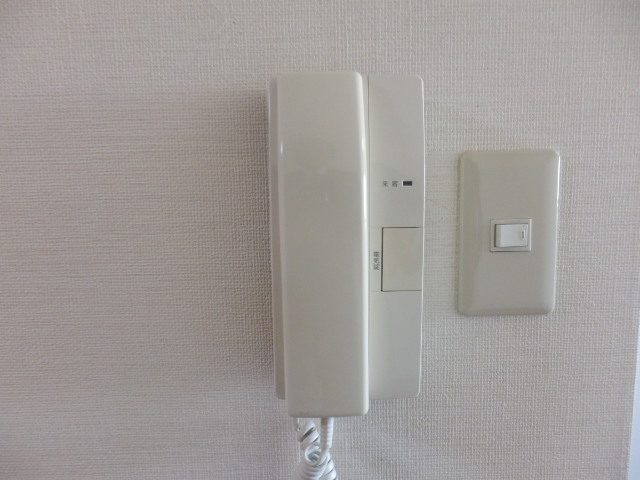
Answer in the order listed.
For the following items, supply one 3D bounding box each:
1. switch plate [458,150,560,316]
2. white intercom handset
[{"bbox_3d":[0.135,-0.004,0.313,0.071,0.120,0.011,-1,6,1],"label":"switch plate"},{"bbox_3d":[0.019,0.019,0.292,0.105,0.258,0.062,-1,6,1],"label":"white intercom handset"}]

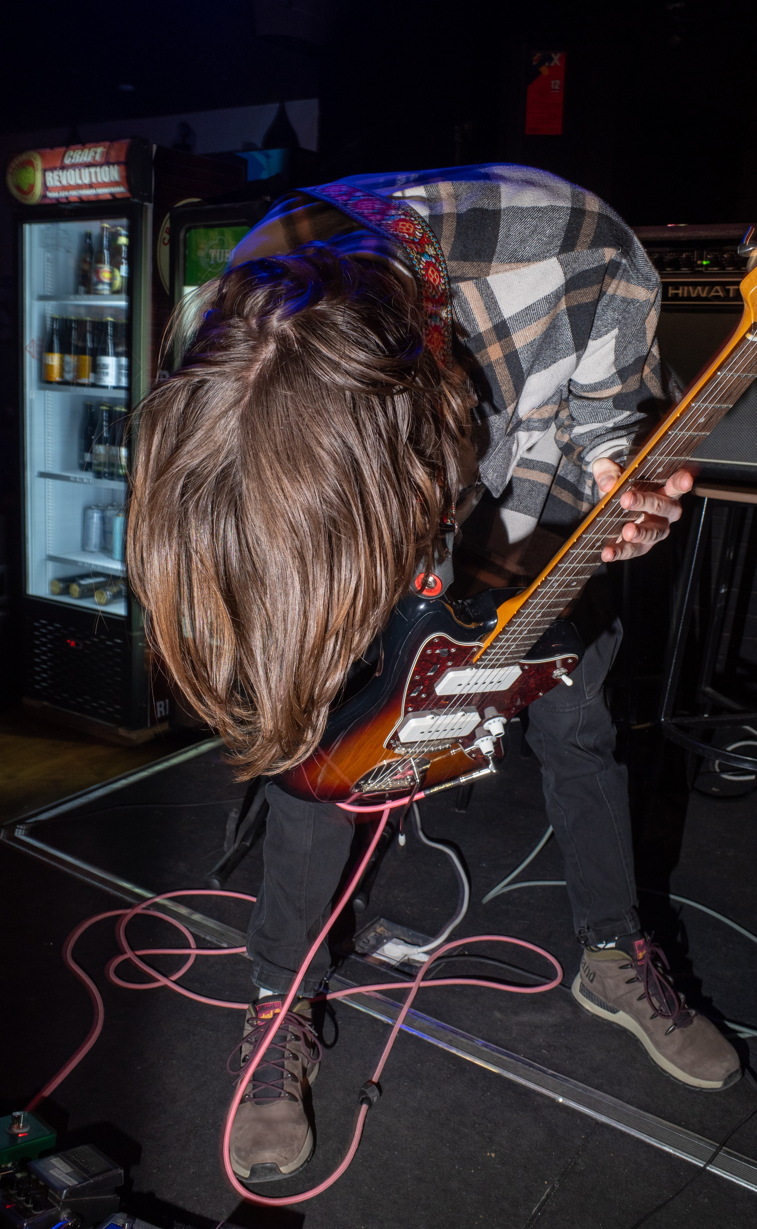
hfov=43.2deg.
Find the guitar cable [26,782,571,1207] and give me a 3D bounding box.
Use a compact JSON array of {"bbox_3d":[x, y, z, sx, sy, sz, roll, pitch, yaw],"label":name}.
[{"bbox_3d":[-0.119,0.405,1.605,0.980,0.660,0.840,2,15,0],"label":"guitar cable"}]

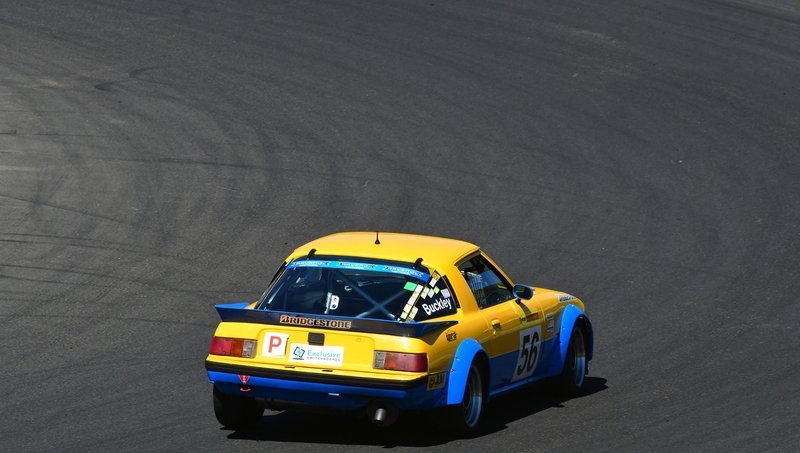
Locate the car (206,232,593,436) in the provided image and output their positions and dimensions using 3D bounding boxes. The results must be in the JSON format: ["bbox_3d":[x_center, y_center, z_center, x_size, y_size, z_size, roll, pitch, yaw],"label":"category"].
[{"bbox_3d":[0.010,0.655,58.493,1.780,1.220,4.260,1,6,18],"label":"car"}]

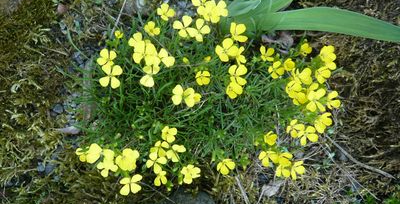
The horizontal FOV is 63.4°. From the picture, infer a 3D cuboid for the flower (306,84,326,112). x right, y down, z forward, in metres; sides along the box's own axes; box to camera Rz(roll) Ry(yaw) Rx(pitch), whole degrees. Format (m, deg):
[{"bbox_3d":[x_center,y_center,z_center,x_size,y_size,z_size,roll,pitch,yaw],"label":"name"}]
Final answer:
[{"bbox_3d":[0.163,-0.005,0.452,0.028,0.015,0.036,0,65,-7],"label":"flower"}]

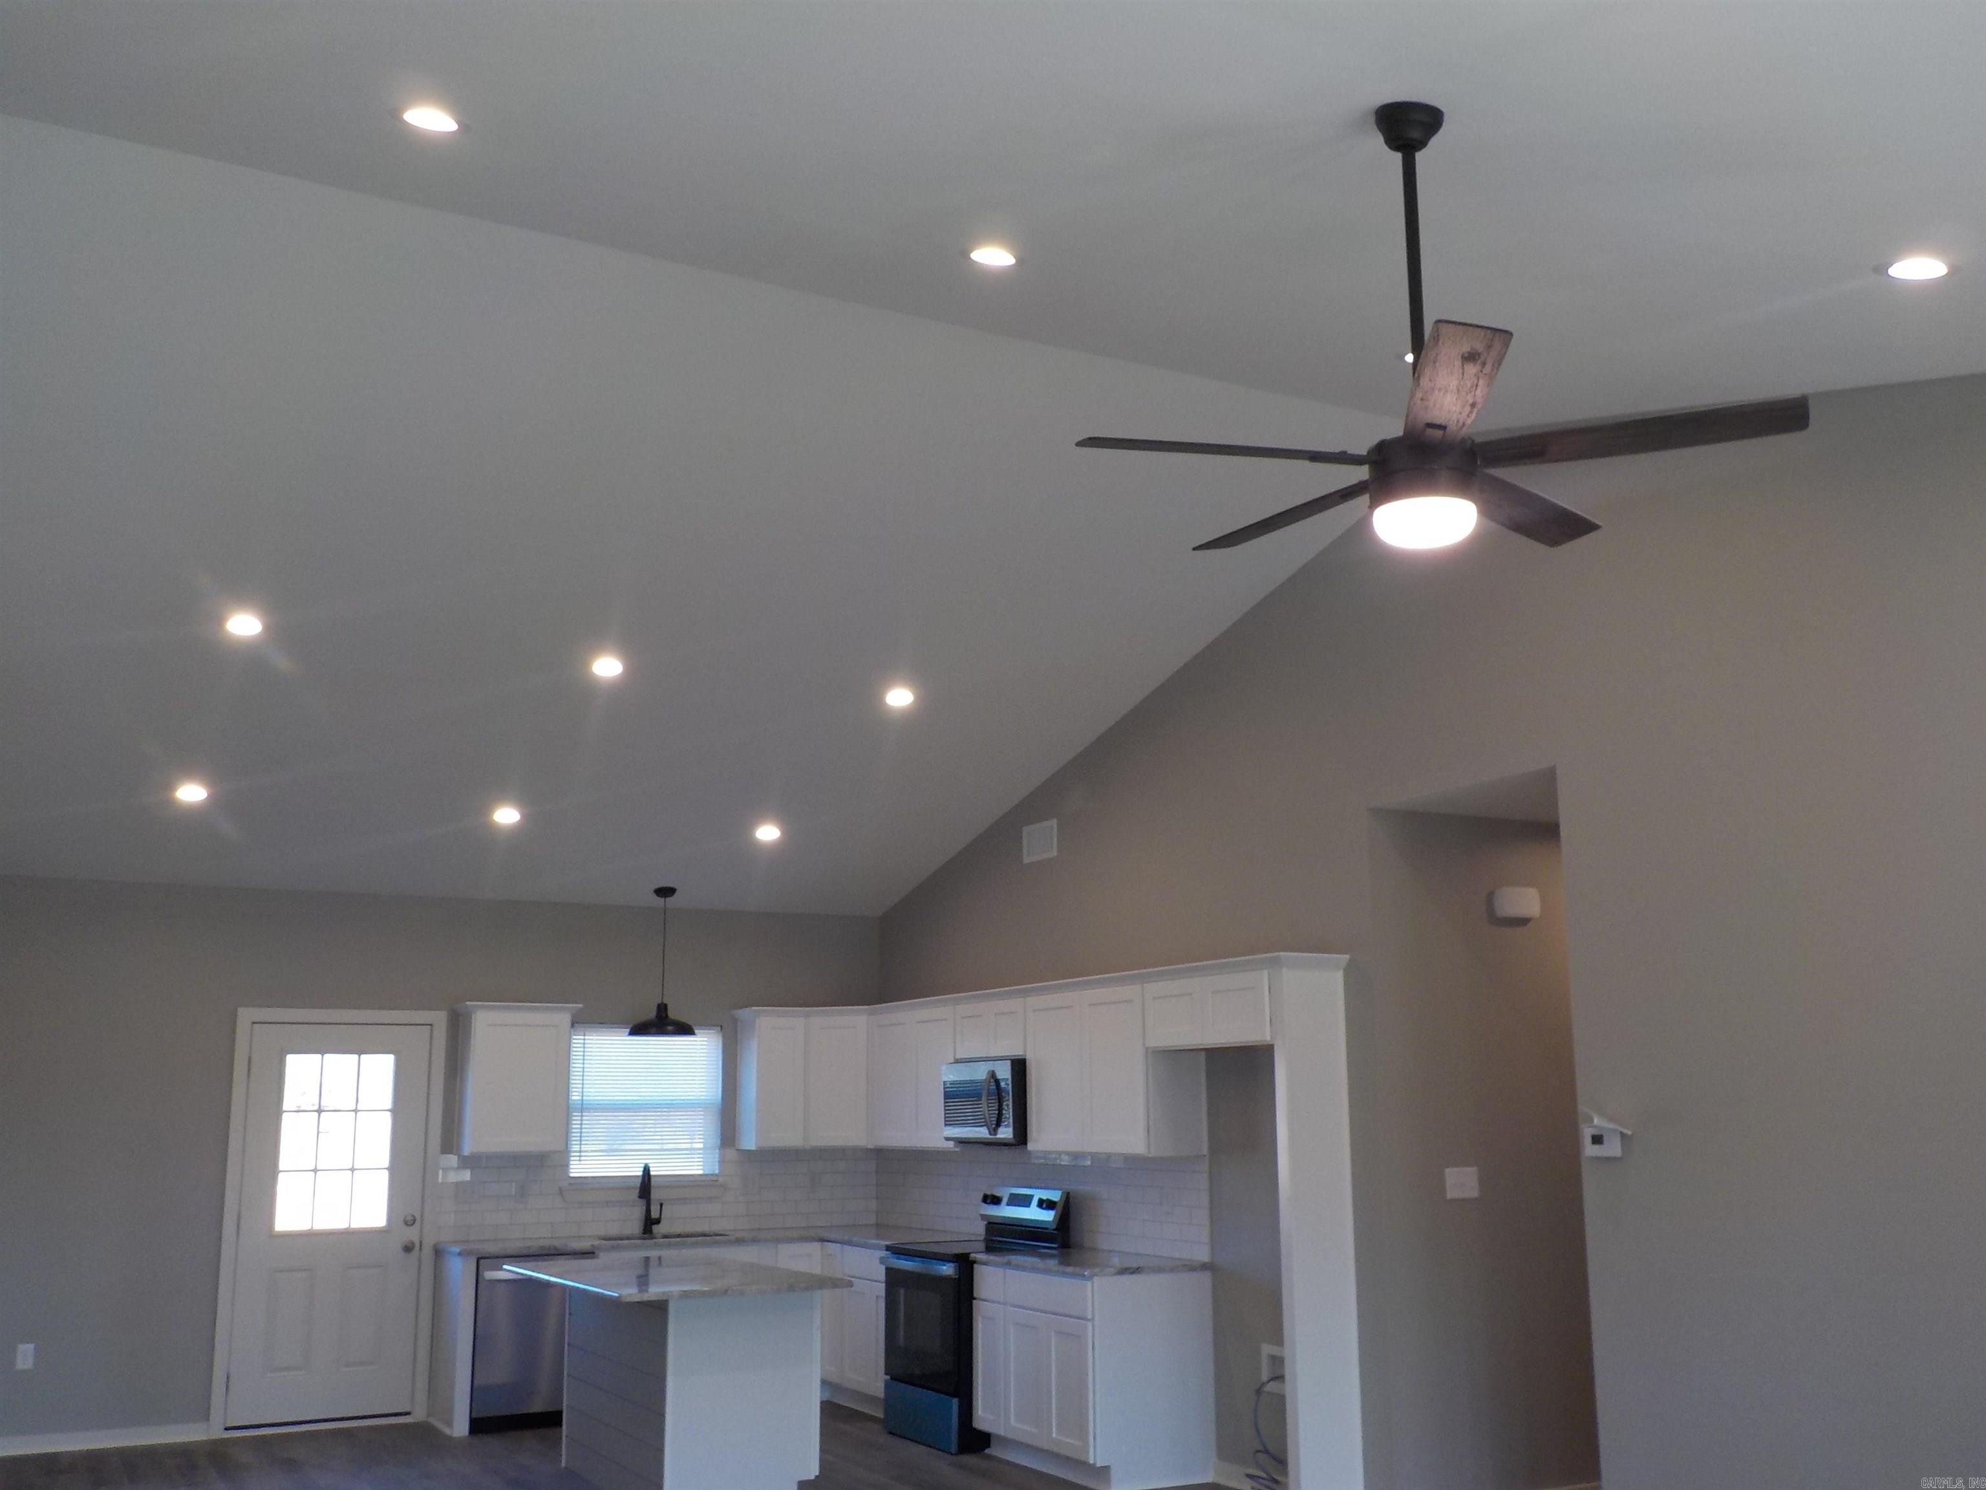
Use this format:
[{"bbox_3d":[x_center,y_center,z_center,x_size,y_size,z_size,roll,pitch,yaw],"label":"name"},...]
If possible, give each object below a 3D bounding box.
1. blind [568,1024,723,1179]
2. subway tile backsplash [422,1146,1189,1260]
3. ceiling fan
[{"bbox_3d":[-2.037,2.094,10.133,0.915,0.875,0.060,5,-13,-28],"label":"blind"},{"bbox_3d":[-1.060,2.272,8.553,2.685,0.467,3.540,5,-13,-28],"label":"subway tile backsplash"},{"bbox_3d":[0.820,-0.818,3.337,1.300,0.920,1.300,5,-13,-28],"label":"ceiling fan"}]

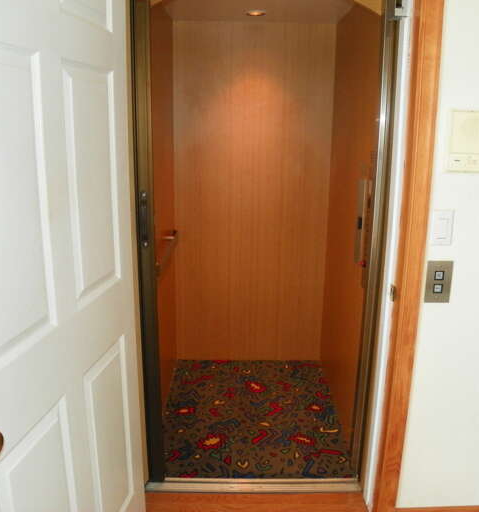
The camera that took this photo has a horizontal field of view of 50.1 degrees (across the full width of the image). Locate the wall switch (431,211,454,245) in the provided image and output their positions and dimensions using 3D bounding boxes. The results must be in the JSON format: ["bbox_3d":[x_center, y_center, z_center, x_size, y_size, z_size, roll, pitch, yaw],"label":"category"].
[{"bbox_3d":[0.659,-0.090,1.661,0.070,0.115,0.008,0,14,-1],"label":"wall switch"}]

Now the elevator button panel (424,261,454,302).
[{"bbox_3d":[0.665,0.088,1.708,0.084,0.144,0.006,0,14,-1],"label":"elevator button panel"}]

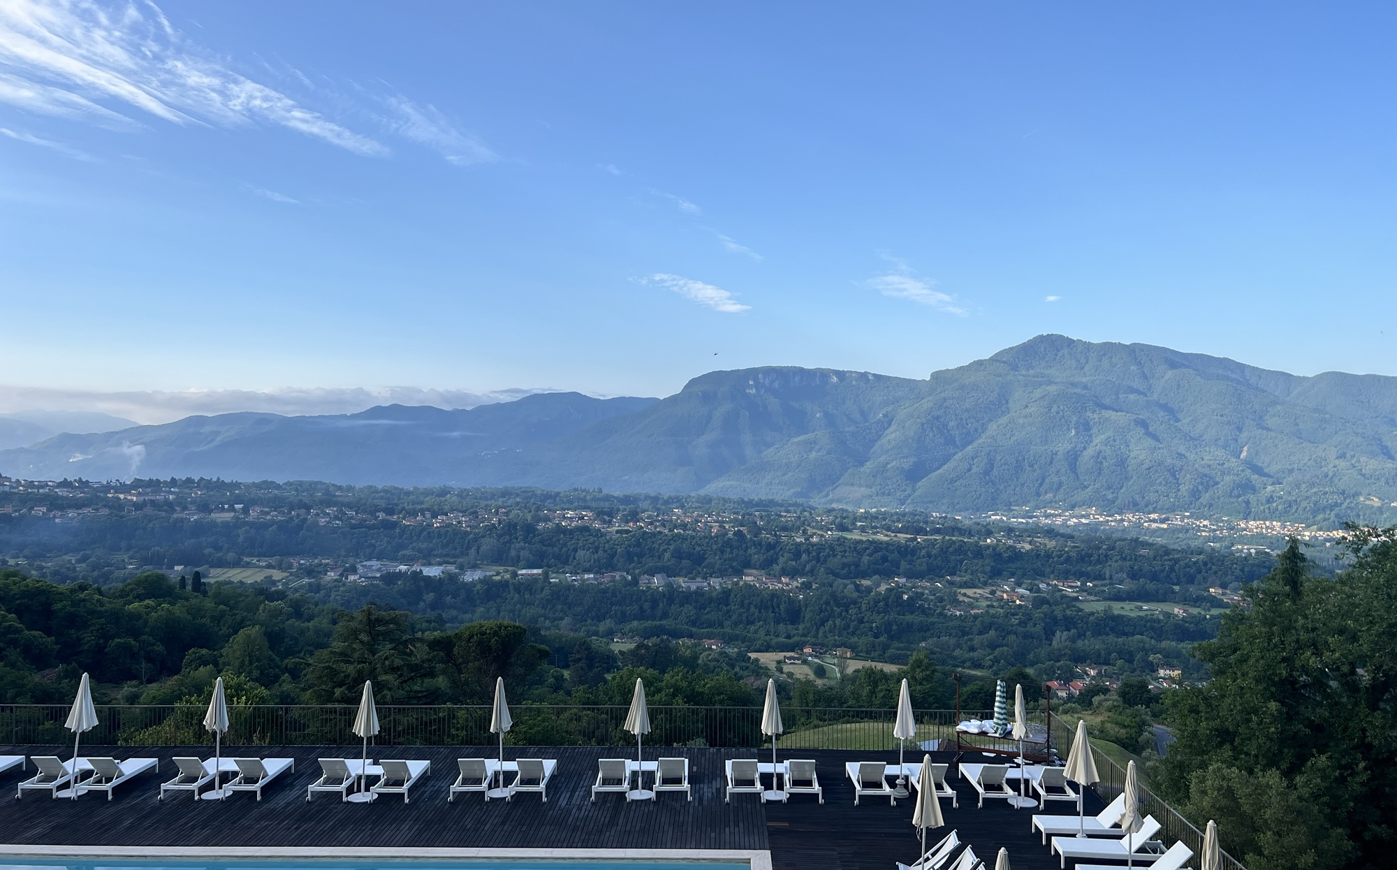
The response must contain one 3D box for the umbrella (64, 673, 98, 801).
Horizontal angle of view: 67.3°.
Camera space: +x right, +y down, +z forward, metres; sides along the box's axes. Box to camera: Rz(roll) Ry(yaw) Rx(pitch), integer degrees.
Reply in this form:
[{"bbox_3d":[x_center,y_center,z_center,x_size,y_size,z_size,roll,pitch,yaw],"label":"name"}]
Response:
[{"bbox_3d":[-13.273,6.402,22.492,0.700,2.600,0.700,6,-1,1],"label":"umbrella"}]

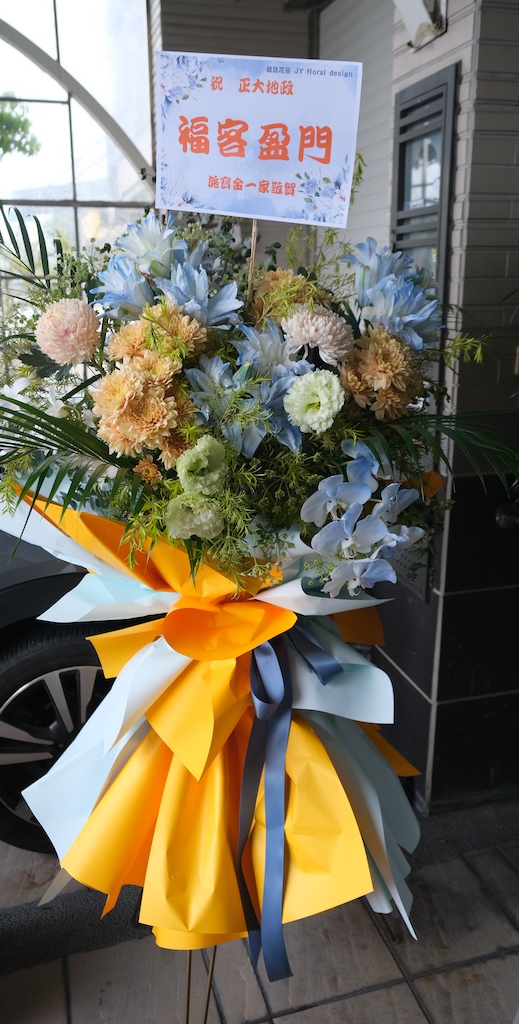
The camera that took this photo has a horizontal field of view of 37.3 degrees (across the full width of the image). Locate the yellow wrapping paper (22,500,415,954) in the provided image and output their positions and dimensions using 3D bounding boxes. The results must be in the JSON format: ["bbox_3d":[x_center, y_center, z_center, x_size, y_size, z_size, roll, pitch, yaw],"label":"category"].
[{"bbox_3d":[-0.054,0.310,1.269,0.600,0.700,0.420,3,17,11],"label":"yellow wrapping paper"}]

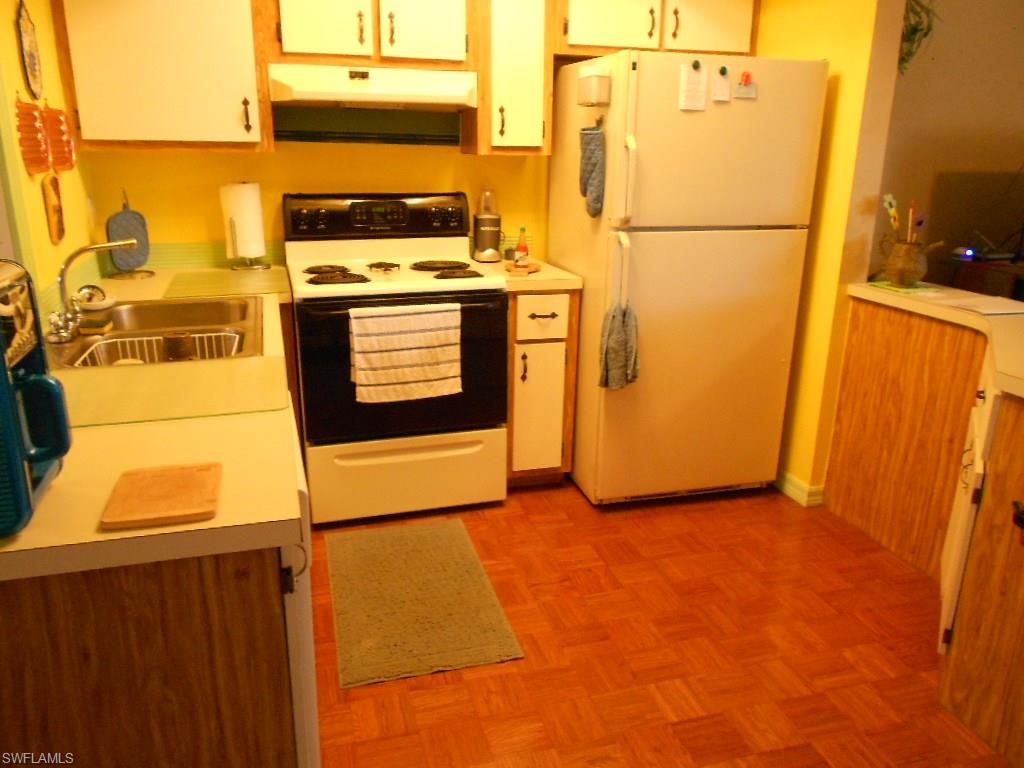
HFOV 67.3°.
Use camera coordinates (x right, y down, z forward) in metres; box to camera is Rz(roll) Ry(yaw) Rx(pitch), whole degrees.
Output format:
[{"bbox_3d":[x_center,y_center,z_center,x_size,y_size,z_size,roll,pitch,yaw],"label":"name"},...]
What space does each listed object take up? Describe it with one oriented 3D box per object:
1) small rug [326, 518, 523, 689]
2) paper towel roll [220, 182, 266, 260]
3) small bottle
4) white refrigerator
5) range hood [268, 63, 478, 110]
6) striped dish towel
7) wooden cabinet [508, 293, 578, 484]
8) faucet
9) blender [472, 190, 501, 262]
[{"bbox_3d":[-0.327,0.669,2.527,0.513,0.012,0.890,-4,18,-15],"label":"small rug"},{"bbox_3d":[-1.072,-0.649,3.071,0.143,0.288,0.143,-4,18,-15],"label":"paper towel roll"},{"bbox_3d":[0.043,-0.557,3.141,0.056,0.163,0.056,-4,18,-15],"label":"small bottle"},{"bbox_3d":[0.654,-0.423,3.249,0.785,1.707,0.760,-4,18,-15],"label":"white refrigerator"},{"bbox_3d":[-0.522,-1.127,2.933,0.763,0.128,0.490,-4,18,-15],"label":"range hood"},{"bbox_3d":[-0.376,-0.113,2.769,0.395,0.345,0.055,-4,18,-15],"label":"striped dish towel"},{"bbox_3d":[0.029,-0.032,3.365,0.300,0.872,0.620,-4,18,-15],"label":"wooden cabinet"},{"bbox_3d":[-1.087,-0.252,2.004,0.235,0.236,0.200,-4,18,-15],"label":"faucet"},{"bbox_3d":[-0.108,-0.693,3.375,0.124,0.308,0.126,1,17,0],"label":"blender"}]

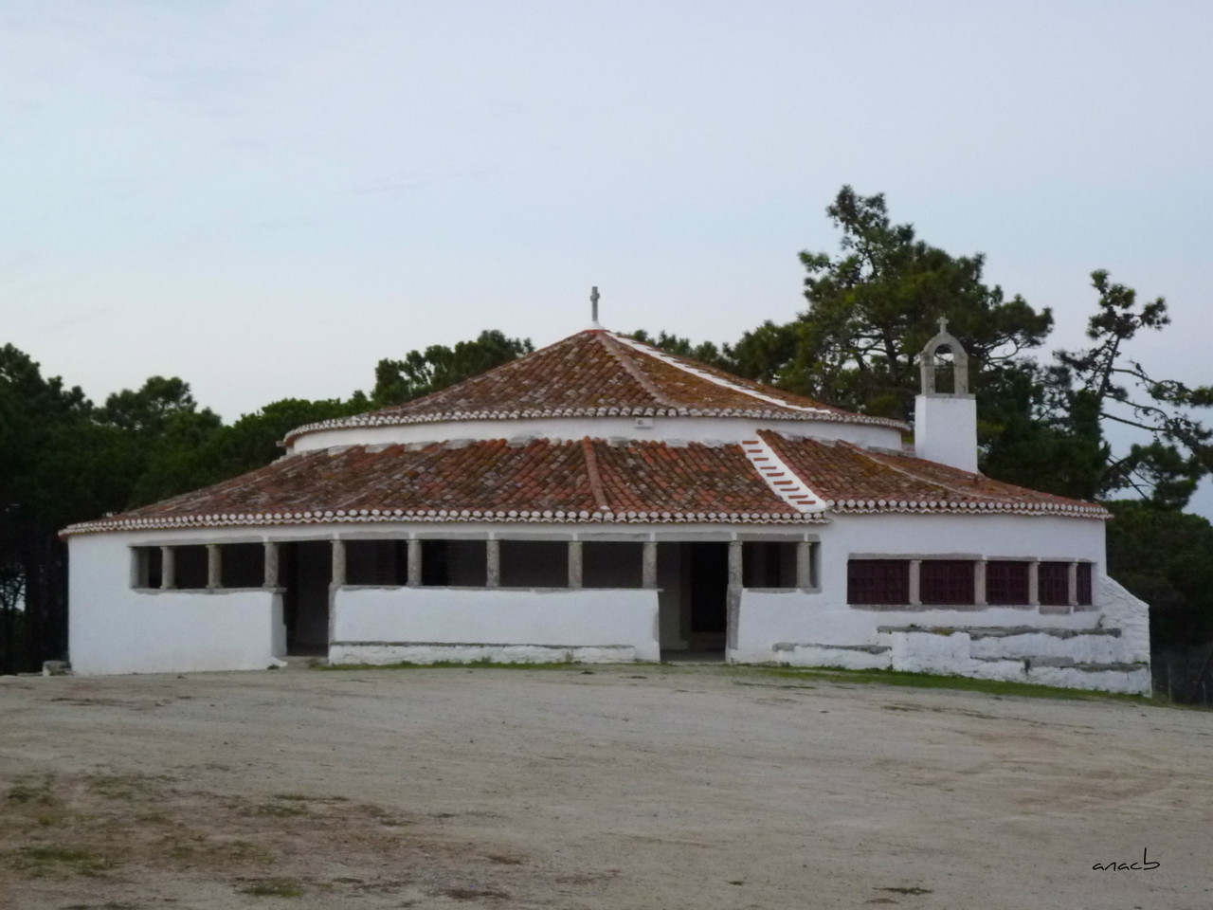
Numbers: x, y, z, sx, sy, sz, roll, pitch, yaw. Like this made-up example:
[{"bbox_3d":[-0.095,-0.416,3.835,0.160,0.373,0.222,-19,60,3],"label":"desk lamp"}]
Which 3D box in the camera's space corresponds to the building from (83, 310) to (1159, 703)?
[{"bbox_3d":[-0.200,0.600,45.000,23.800,8.600,23.400,0,-3,0],"label":"building"}]

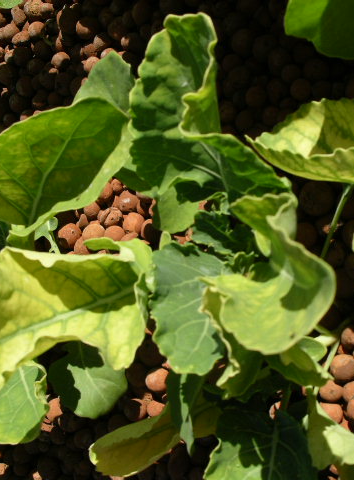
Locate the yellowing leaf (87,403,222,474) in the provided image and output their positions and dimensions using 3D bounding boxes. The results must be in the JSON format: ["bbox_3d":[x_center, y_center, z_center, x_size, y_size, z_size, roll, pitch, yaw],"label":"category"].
[{"bbox_3d":[-0.012,0.119,0.410,0.078,0.022,0.034,-22,60,-13],"label":"yellowing leaf"}]

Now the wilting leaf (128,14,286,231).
[{"bbox_3d":[0.016,-0.066,0.385,0.082,0.040,0.110,-6,101,7],"label":"wilting leaf"}]

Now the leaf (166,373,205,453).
[{"bbox_3d":[0.005,0.102,0.405,0.024,0.032,0.038,0,58,0],"label":"leaf"}]

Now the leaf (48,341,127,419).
[{"bbox_3d":[-0.061,0.094,0.475,0.050,0.018,0.058,-18,86,13],"label":"leaf"}]

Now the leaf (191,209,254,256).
[{"bbox_3d":[0.029,-0.005,0.455,0.039,0.022,0.027,0,58,0],"label":"leaf"}]

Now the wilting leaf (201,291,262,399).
[{"bbox_3d":[0.033,0.060,0.400,0.034,0.026,0.058,0,96,11],"label":"wilting leaf"}]

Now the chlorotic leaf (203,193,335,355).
[{"bbox_3d":[0.052,0.021,0.415,0.076,0.050,0.088,0,58,0],"label":"chlorotic leaf"}]

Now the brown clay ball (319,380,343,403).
[{"bbox_3d":[0.102,0.100,0.452,0.015,0.015,0.015,0,58,0],"label":"brown clay ball"}]

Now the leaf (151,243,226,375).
[{"bbox_3d":[0.009,0.041,0.405,0.048,0.020,0.072,9,92,11],"label":"leaf"}]

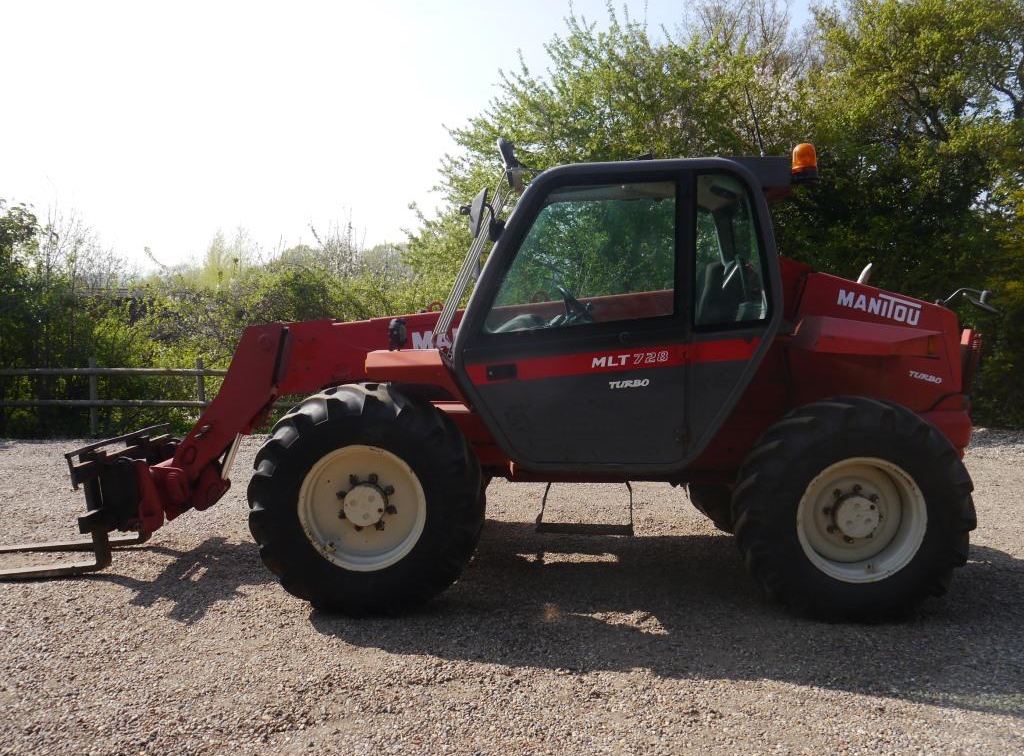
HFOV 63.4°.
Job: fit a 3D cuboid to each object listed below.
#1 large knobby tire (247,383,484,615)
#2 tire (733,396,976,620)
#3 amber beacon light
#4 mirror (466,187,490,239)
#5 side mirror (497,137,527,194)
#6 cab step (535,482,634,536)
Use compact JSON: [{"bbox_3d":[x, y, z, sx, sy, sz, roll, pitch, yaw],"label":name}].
[{"bbox_3d":[-0.770,0.638,4.490,1.230,1.210,0.430,0,2,2],"label":"large knobby tire"},{"bbox_3d":[1.788,0.683,4.420,1.230,1.200,0.430,0,2,2],"label":"tire"},{"bbox_3d":[1.677,-1.230,4.750,0.152,0.235,0.152,0,2,2],"label":"amber beacon light"},{"bbox_3d":[-0.176,-0.882,4.430,0.070,0.275,0.180,13,0,-13],"label":"mirror"},{"bbox_3d":[-0.013,-1.363,5.300,0.080,0.360,0.190,-12,7,28],"label":"side mirror"},{"bbox_3d":[0.391,0.710,4.470,0.520,0.290,0.200,0,2,2],"label":"cab step"}]

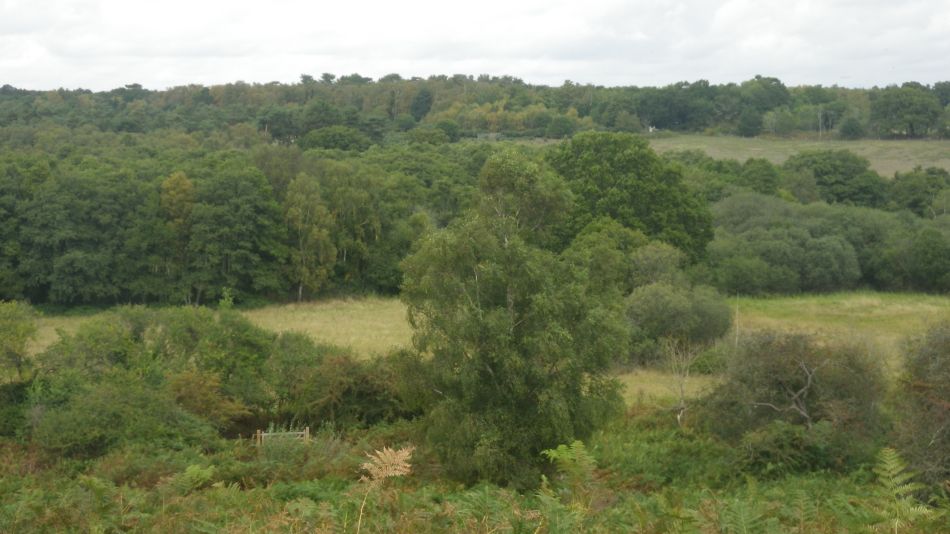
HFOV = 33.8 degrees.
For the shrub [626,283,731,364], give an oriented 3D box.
[{"bbox_3d":[14.560,4.088,112.000,7.675,5.953,7.000,0,6,0],"label":"shrub"}]

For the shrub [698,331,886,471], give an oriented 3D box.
[{"bbox_3d":[14.640,6.110,72.000,8.669,6.363,7.600,0,6,0],"label":"shrub"}]

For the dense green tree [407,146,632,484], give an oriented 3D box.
[{"bbox_3d":[1.627,2.219,66.000,9.552,14.286,9.200,0,6,0],"label":"dense green tree"}]

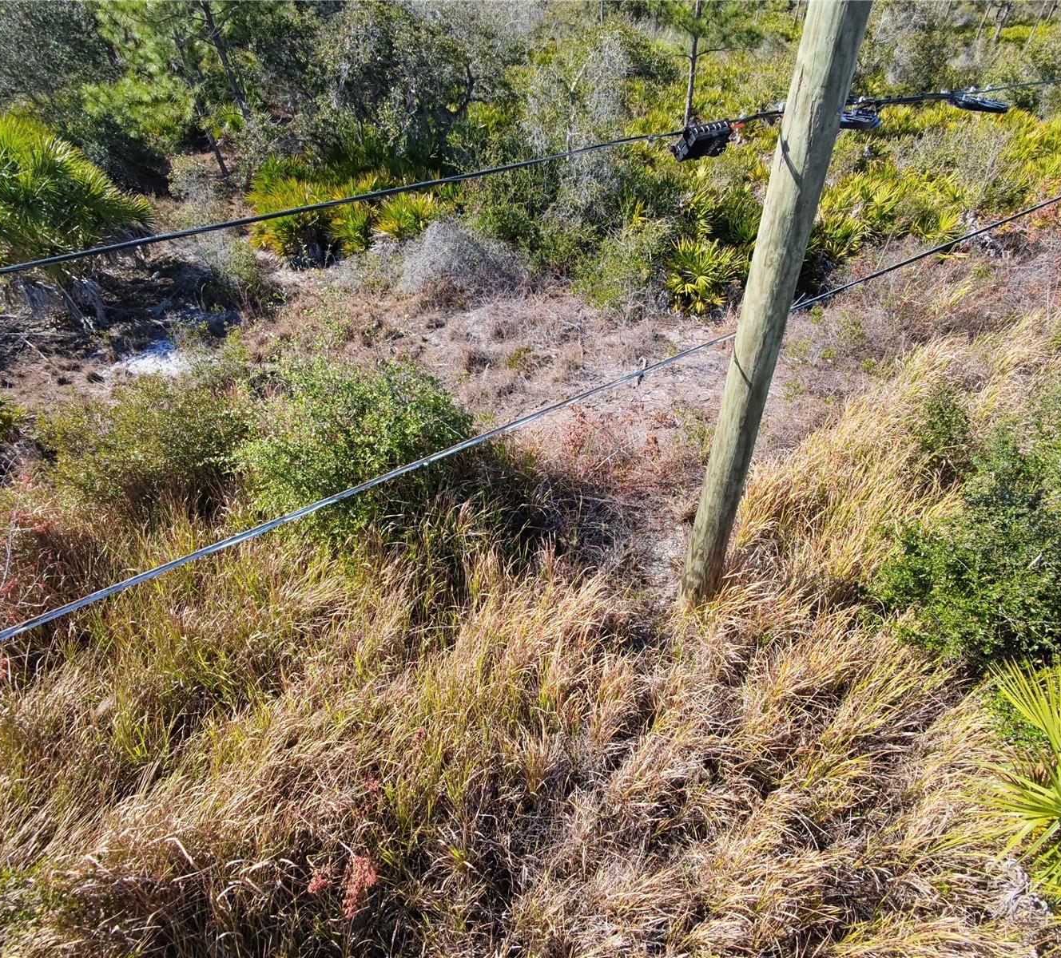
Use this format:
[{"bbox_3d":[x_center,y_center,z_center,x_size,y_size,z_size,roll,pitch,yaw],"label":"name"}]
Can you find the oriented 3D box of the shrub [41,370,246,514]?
[{"bbox_3d":[-3.950,-0.320,6.120,1.900,1.350,1.750,-1,39,0],"label":"shrub"}]

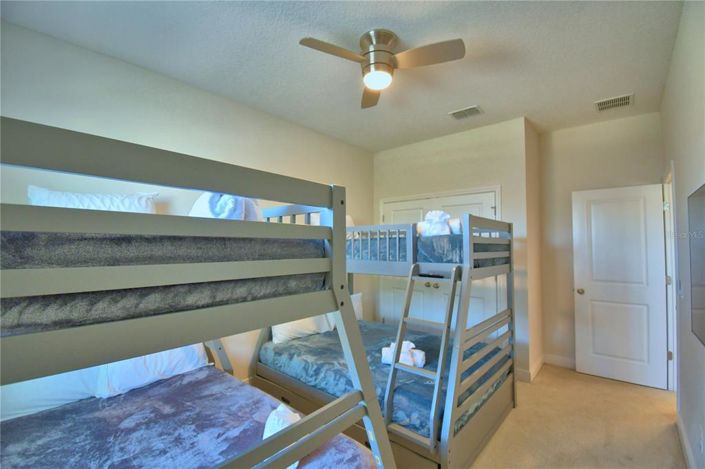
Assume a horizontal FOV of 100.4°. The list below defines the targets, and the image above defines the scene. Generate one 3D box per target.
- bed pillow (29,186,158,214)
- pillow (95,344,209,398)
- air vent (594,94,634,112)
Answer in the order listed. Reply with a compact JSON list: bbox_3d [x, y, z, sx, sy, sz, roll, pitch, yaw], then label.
[{"bbox_3d":[-1.665,-0.109,1.939,0.660,0.440,0.170,2,-45,-46],"label":"bed pillow"},{"bbox_3d":[-1.454,0.831,2.155,0.670,0.460,0.180,2,-38,-46],"label":"pillow"},{"bbox_3d":[2.567,-1.282,2.886,0.290,0.020,0.270,-2,-3,44],"label":"air vent"}]

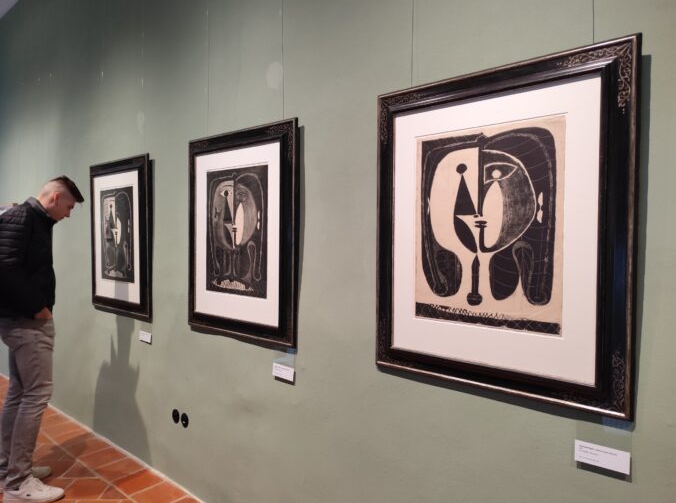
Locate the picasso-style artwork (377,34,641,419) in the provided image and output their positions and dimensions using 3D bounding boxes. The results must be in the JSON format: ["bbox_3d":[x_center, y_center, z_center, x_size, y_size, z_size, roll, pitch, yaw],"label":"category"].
[{"bbox_3d":[0.479,-0.064,1.451,0.820,1.015,0.040,2,3,39],"label":"picasso-style artwork"}]

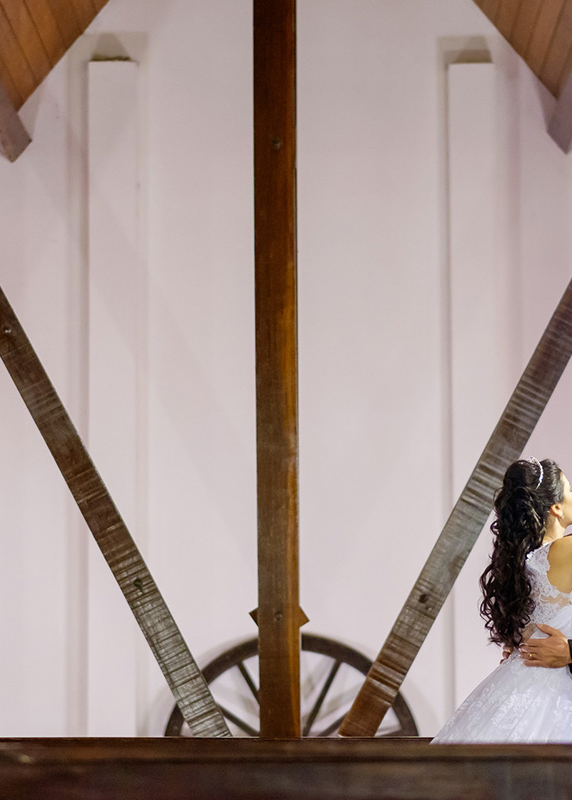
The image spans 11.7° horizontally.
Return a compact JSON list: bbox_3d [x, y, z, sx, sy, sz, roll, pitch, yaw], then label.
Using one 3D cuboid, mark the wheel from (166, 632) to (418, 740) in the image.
[{"bbox_3d":[0.025,1.614,12.450,1.152,1.152,0.120,0,-5,1],"label":"wheel"}]

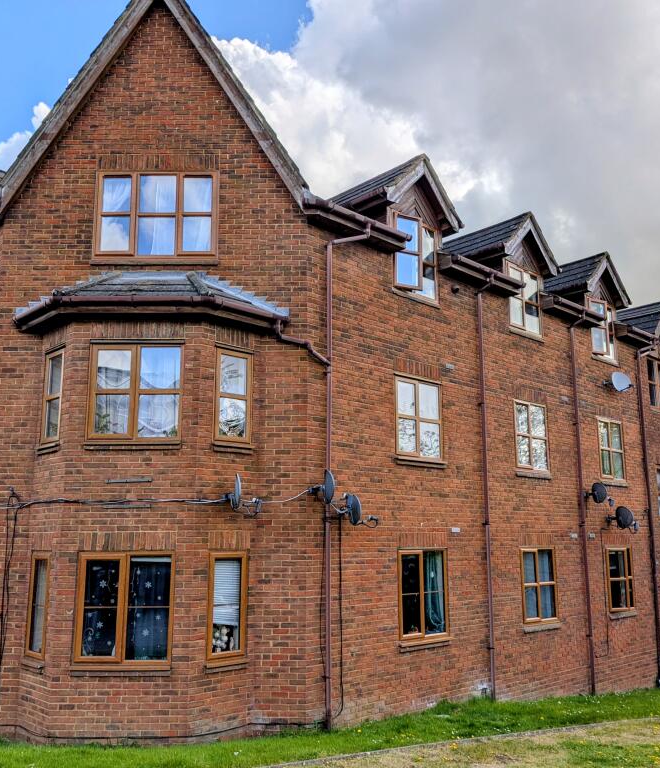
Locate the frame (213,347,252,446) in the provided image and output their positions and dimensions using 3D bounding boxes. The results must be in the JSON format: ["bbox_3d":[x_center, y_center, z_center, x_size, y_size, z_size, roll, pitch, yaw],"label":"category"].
[{"bbox_3d":[-1.241,0.160,9.140,0.578,1.215,0.120,10,-15,-42],"label":"frame"}]

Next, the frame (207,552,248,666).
[{"bbox_3d":[-1.271,2.713,8.698,0.567,1.281,0.120,10,-15,-40],"label":"frame"}]

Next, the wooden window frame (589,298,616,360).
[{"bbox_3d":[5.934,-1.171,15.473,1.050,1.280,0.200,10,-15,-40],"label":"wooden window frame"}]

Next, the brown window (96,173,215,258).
[{"bbox_3d":[-2.417,-2.349,9.928,1.684,1.300,0.120,0,-11,0],"label":"brown window"}]

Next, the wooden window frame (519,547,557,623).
[{"bbox_3d":[3.746,3.582,12.655,1.050,1.270,0.100,10,-15,-40],"label":"wooden window frame"}]

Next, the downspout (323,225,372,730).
[{"bbox_3d":[0.279,0.999,9.554,0.540,6.778,0.410,10,-15,-40],"label":"downspout"}]

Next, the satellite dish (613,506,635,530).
[{"bbox_3d":[5.914,2.701,14.258,0.180,0.490,0.470,3,-12,-17],"label":"satellite dish"}]

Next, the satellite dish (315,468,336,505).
[{"bbox_3d":[-0.032,1.302,9.019,0.170,0.460,0.450,3,-12,-17],"label":"satellite dish"}]

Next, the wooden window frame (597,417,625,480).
[{"bbox_3d":[5.982,1.399,15.075,1.030,1.270,0.100,10,-15,-40],"label":"wooden window frame"}]

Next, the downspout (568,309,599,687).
[{"bbox_3d":[4.925,2.159,13.572,0.130,7.113,0.330,10,-15,-40],"label":"downspout"}]

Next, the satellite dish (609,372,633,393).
[{"bbox_3d":[6.183,-0.032,15.111,0.420,0.420,0.280,7,-14,-29],"label":"satellite dish"}]

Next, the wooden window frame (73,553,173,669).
[{"bbox_3d":[-2.409,2.636,8.379,1.135,1.282,0.120,0,-11,0],"label":"wooden window frame"}]

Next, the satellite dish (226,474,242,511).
[{"bbox_3d":[-1.172,1.332,8.758,0.170,0.460,0.450,3,-12,-17],"label":"satellite dish"}]

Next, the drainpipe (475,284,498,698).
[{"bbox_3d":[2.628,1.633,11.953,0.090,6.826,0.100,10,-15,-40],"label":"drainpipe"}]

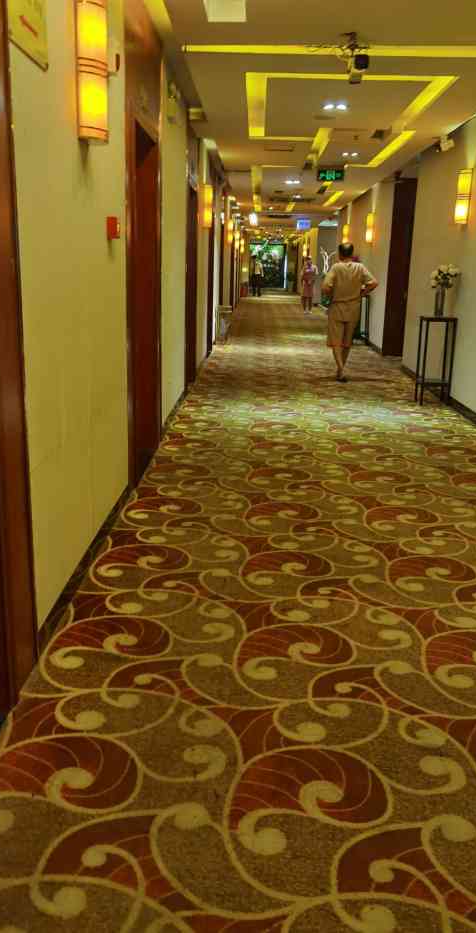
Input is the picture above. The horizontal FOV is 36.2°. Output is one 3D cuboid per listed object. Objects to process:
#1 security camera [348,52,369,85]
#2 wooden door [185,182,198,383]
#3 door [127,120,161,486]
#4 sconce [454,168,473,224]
[{"bbox_3d":[0.830,-2.741,5.013,0.115,0.165,0.200,2,15,1],"label":"security camera"},{"bbox_3d":[-0.541,-1.893,7.970,0.110,2.089,1.100,2,15,1],"label":"wooden door"},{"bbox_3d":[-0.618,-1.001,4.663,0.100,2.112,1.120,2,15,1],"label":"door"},{"bbox_3d":[2.241,-2.692,7.271,0.100,0.507,0.150,2,15,1],"label":"sconce"}]

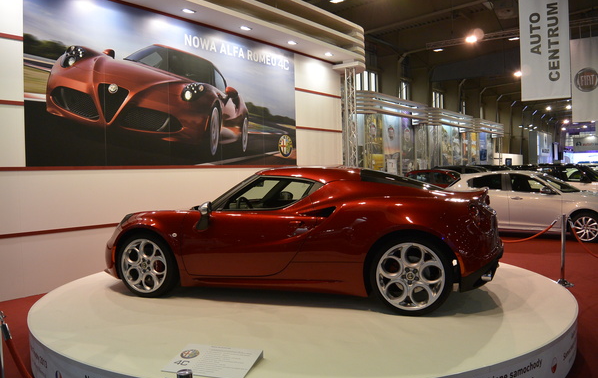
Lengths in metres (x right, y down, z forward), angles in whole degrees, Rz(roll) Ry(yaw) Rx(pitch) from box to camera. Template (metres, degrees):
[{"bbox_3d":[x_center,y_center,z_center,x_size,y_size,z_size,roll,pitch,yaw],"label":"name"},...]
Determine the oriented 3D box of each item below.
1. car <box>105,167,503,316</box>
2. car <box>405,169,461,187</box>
[{"bbox_3d":[-0.053,0.371,4.915,3.990,1.180,1.900,-1,2,18],"label":"car"},{"bbox_3d":[5.300,0.040,17.000,4.100,1.450,1.760,0,3,41],"label":"car"}]

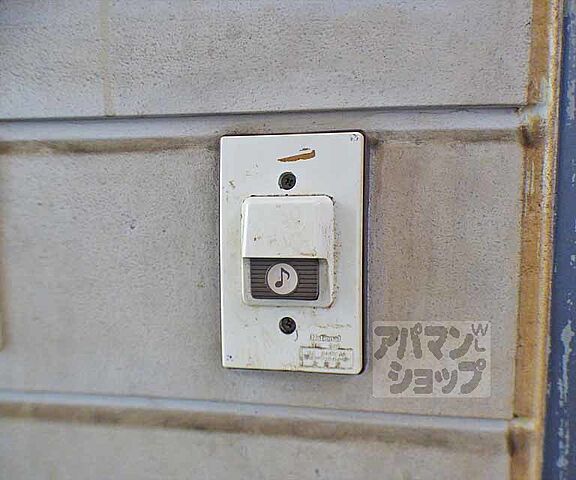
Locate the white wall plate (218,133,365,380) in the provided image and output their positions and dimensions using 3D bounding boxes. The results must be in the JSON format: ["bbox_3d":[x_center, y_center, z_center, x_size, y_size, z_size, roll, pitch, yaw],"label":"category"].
[{"bbox_3d":[0.001,0.007,0.171,0.070,0.118,0.017,0,3,6],"label":"white wall plate"}]

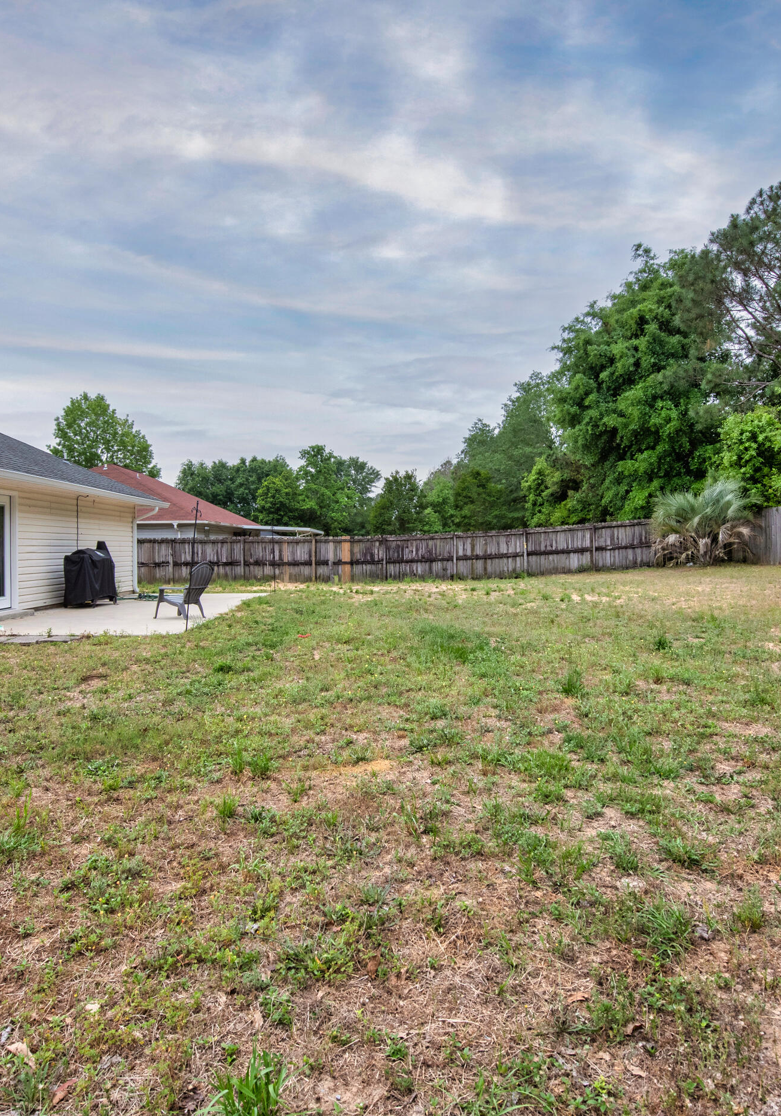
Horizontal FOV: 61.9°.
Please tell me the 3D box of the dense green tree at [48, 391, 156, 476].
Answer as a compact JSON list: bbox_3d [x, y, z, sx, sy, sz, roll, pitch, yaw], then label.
[{"bbox_3d":[-18.523,-4.956,42.000,7.257,11.362,6.895,0,1,0],"label":"dense green tree"}]

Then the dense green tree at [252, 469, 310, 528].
[{"bbox_3d":[-6.076,-2.100,36.000,3.255,5.642,3.255,0,1,0],"label":"dense green tree"}]

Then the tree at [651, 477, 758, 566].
[{"bbox_3d":[10.009,-1.171,20.800,3.427,2.843,3.324,0,1,0],"label":"tree"}]

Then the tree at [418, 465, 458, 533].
[{"bbox_3d":[2.336,-1.861,31.000,1.993,5.126,2.192,0,1,0],"label":"tree"}]

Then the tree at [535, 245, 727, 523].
[{"bbox_3d":[10.323,-6.551,28.000,8.214,13.801,7.803,0,1,0],"label":"tree"}]

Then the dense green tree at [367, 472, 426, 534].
[{"bbox_3d":[0.280,-1.737,31.000,2.741,4.876,2.741,0,1,0],"label":"dense green tree"}]

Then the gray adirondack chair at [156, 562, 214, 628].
[{"bbox_3d":[-3.608,0.573,11.400,0.820,0.980,0.760,0,1,27],"label":"gray adirondack chair"}]

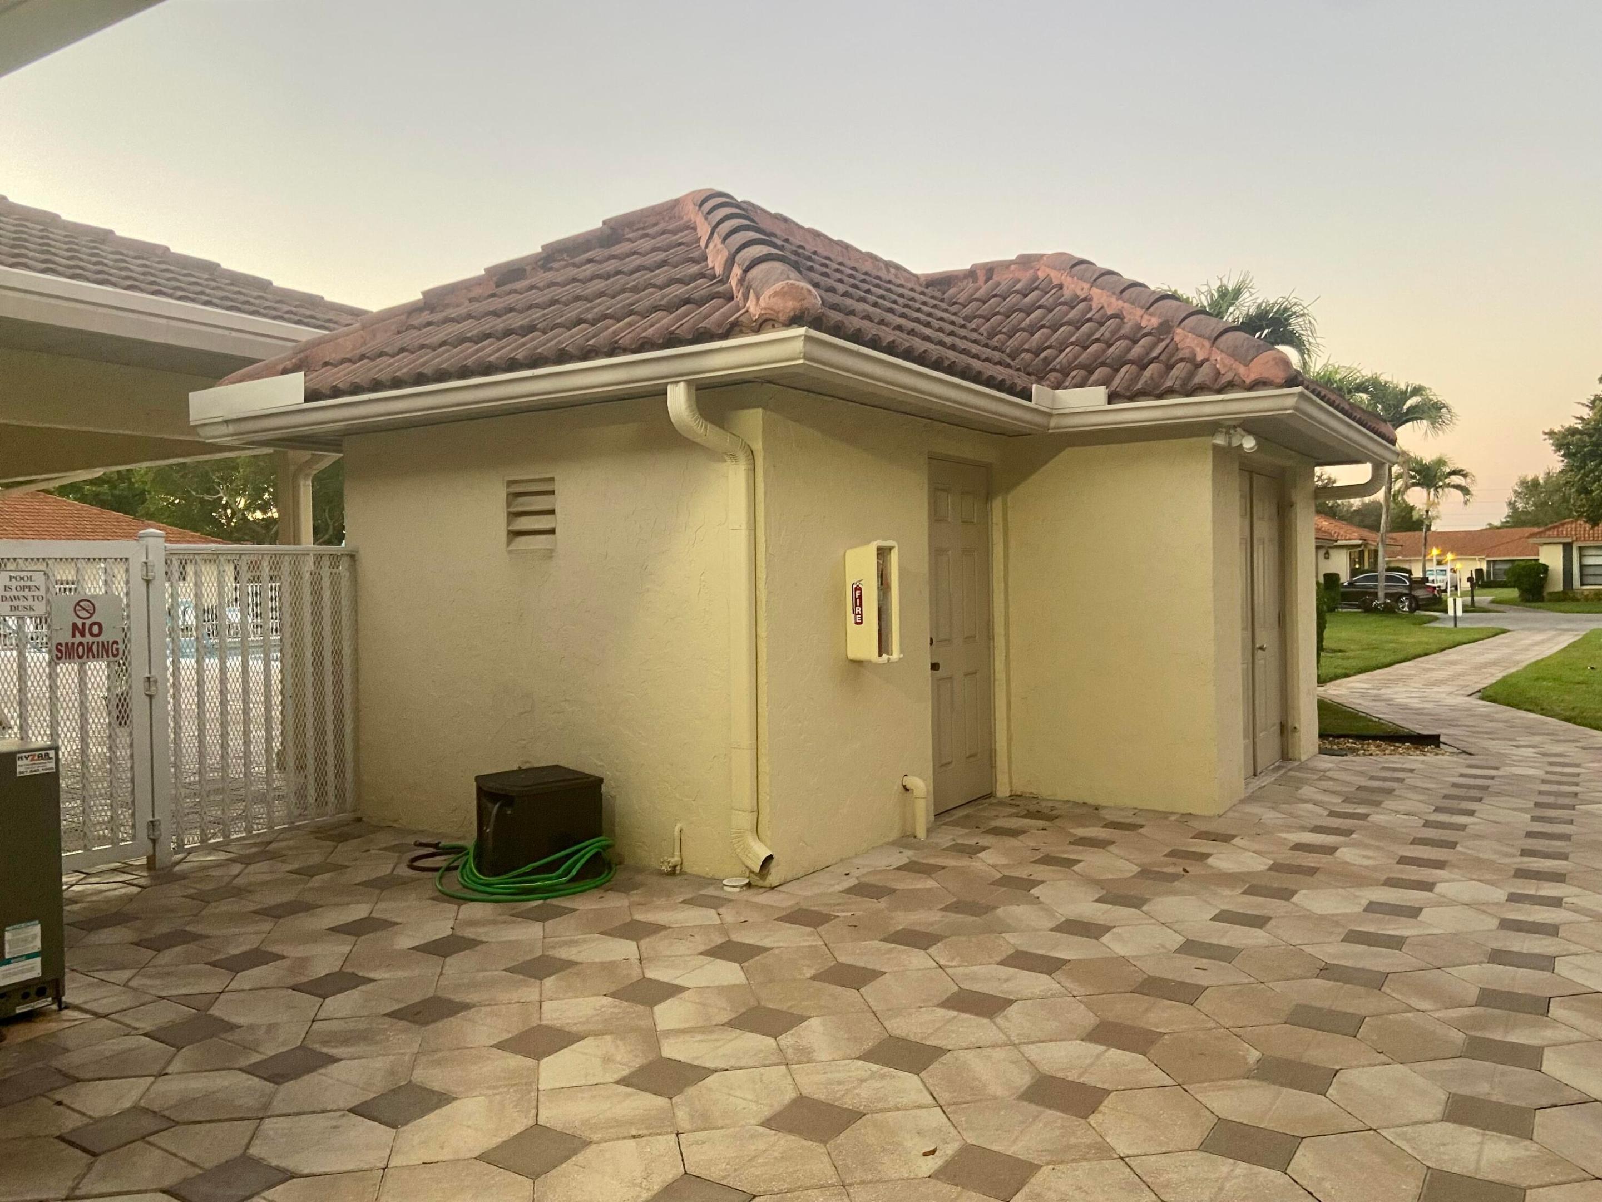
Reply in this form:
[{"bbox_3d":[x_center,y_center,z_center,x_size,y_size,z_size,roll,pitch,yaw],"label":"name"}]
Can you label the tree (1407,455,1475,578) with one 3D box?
[{"bbox_3d":[31.797,-3.620,60.000,3.200,7.400,3.200,-1,1,27],"label":"tree"}]

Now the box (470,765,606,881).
[{"bbox_3d":[-1.256,1.070,5.743,0.450,0.450,0.530,-1,1,-35],"label":"box"}]

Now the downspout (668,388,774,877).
[{"bbox_3d":[-0.333,0.146,5.213,0.189,2.196,0.486,-1,1,34],"label":"downspout"}]

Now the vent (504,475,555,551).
[{"bbox_3d":[-1.383,-0.446,6.236,0.346,0.367,0.080,-1,1,34],"label":"vent"}]

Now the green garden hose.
[{"bbox_3d":[-1.507,1.213,5.831,1.420,0.170,0.760,-1,1,34],"label":"green garden hose"}]

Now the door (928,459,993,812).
[{"bbox_3d":[0.903,0.195,7.113,0.050,2.030,0.910,-1,1,34],"label":"door"}]

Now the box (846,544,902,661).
[{"bbox_3d":[0.357,0.007,5.968,0.175,0.585,0.220,-1,1,34],"label":"box"}]

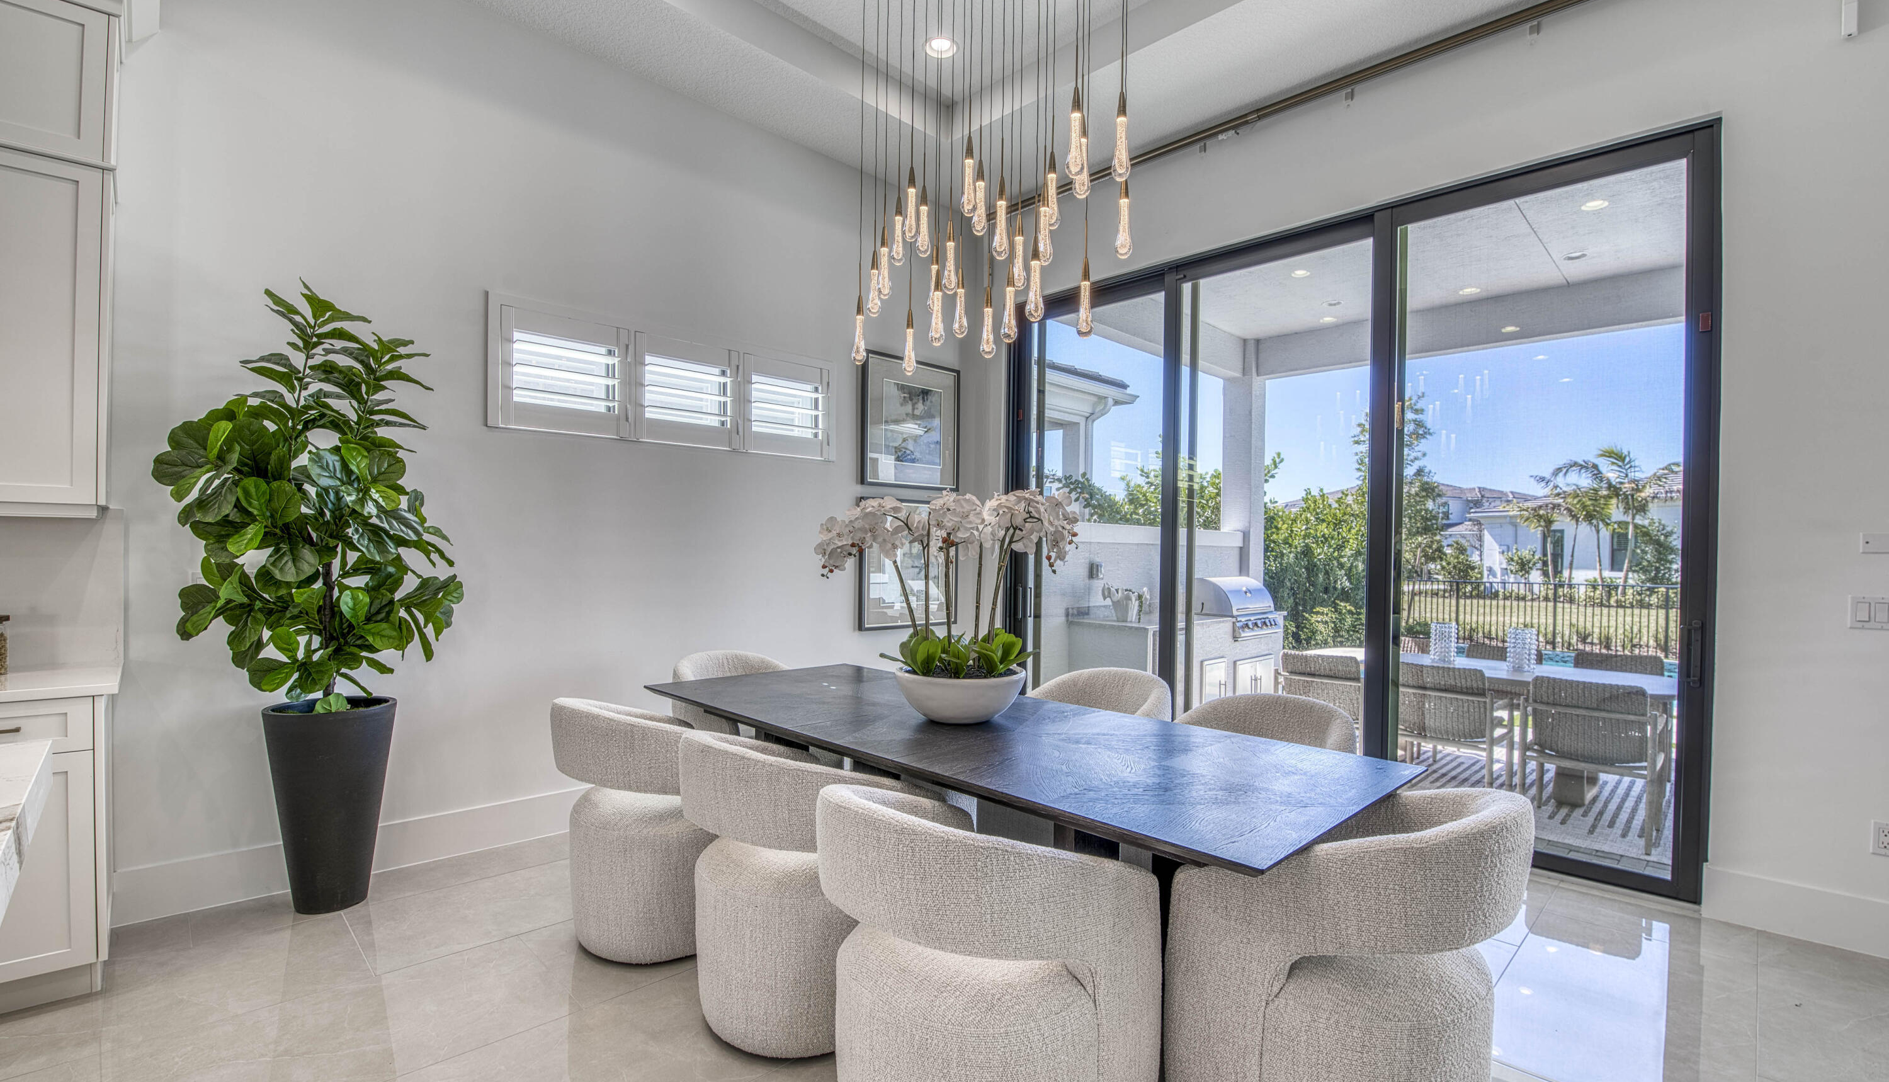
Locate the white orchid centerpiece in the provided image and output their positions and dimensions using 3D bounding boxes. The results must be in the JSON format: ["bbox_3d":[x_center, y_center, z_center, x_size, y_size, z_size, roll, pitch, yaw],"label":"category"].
[{"bbox_3d":[0.012,0.140,2.610,0.860,0.630,0.620,1,0,0],"label":"white orchid centerpiece"}]

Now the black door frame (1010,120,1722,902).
[{"bbox_3d":[1.743,-0.131,4.370,0.150,3.060,3.630,2,-1,-45],"label":"black door frame"}]

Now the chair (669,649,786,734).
[{"bbox_3d":[-0.990,0.956,3.788,0.690,0.770,0.690,2,-1,-45],"label":"chair"}]

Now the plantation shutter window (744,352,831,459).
[{"bbox_3d":[-0.873,-0.732,4.411,0.575,0.530,0.070,2,-1,-45],"label":"plantation shutter window"}]

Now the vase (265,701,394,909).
[{"bbox_3d":[-2.215,0.956,2.850,0.390,0.710,0.390,2,-1,-45],"label":"vase"}]

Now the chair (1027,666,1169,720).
[{"bbox_3d":[0.620,0.986,3.441,0.690,0.770,0.690,2,-1,-45],"label":"chair"}]

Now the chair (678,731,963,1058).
[{"bbox_3d":[-0.403,0.958,2.371,0.690,0.770,0.690,2,-1,-45],"label":"chair"}]

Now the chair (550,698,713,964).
[{"bbox_3d":[-0.967,0.950,2.812,0.690,0.770,0.690,2,-1,-45],"label":"chair"}]

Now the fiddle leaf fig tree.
[{"bbox_3d":[-2.155,-0.129,2.734,0.850,1.500,0.660,2,-1,-45],"label":"fiddle leaf fig tree"}]

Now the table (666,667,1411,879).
[{"bbox_3d":[0.054,0.974,2.599,2.430,0.760,0.990,1,-1,44],"label":"table"}]

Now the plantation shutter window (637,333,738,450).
[{"bbox_3d":[-1.290,-0.743,3.997,0.560,0.530,0.070,2,-1,-45],"label":"plantation shutter window"}]

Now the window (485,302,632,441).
[{"bbox_3d":[-1.729,-0.755,3.563,0.600,0.540,0.070,2,-1,-45],"label":"window"}]

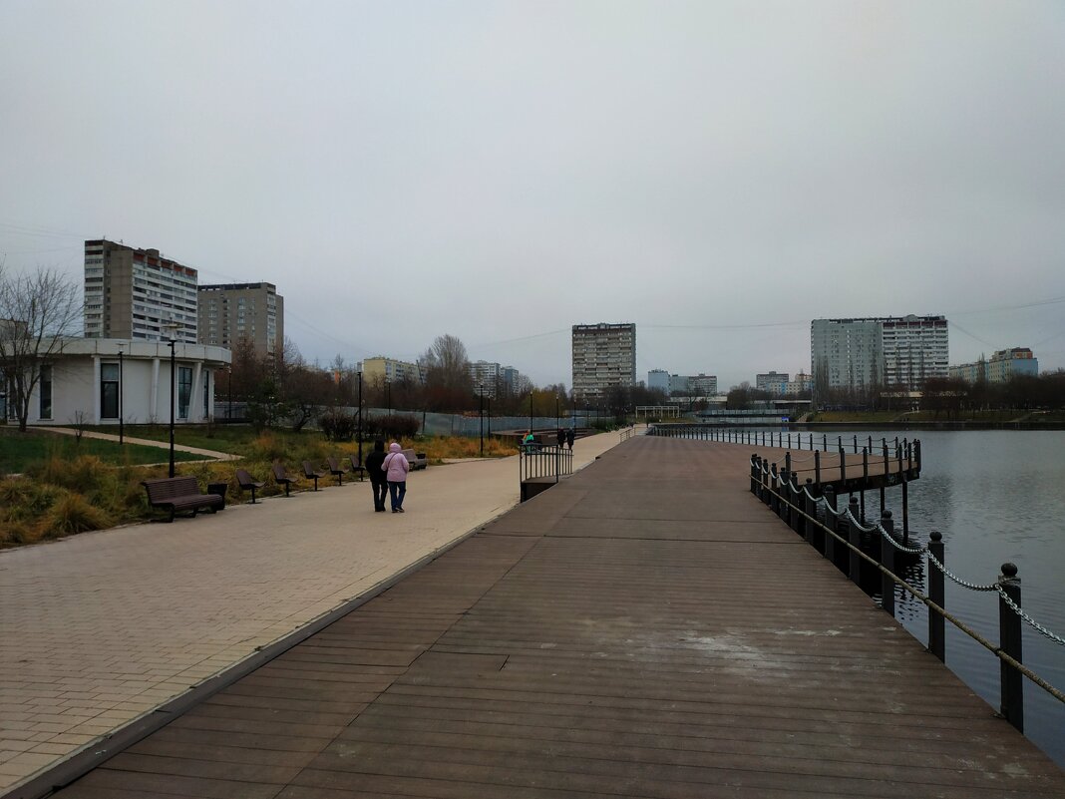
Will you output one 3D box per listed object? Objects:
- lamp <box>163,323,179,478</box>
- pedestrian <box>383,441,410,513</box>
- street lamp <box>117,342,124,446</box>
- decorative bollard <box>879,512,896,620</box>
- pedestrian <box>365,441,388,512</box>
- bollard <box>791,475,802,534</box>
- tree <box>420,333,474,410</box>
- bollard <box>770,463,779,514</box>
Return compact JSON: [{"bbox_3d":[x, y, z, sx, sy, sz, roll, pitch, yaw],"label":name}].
[{"bbox_3d":[-9.706,0.375,19.912,0.520,4.800,0.520,0,-2,10],"label":"lamp"},{"bbox_3d":[-3.297,1.871,17.819,0.600,1.690,0.420,0,-2,8],"label":"pedestrian"},{"bbox_3d":[-19.483,-0.233,35.068,0.520,4.770,0.520,0,-2,10],"label":"street lamp"},{"bbox_3d":[3.140,1.441,6.529,0.090,0.900,0.090,0,-2,11],"label":"decorative bollard"},{"bbox_3d":[-3.745,1.844,17.917,0.580,1.750,0.420,0,-2,8],"label":"pedestrian"},{"bbox_3d":[4.054,1.578,11.375,0.090,0.900,0.090,0,-2,11],"label":"bollard"},{"bbox_3d":[-15.594,-2.955,135.309,9.500,18.000,9.500,0,-2,0],"label":"tree"},{"bbox_3d":[4.496,1.645,13.723,0.090,0.900,0.090,0,-2,11],"label":"bollard"}]

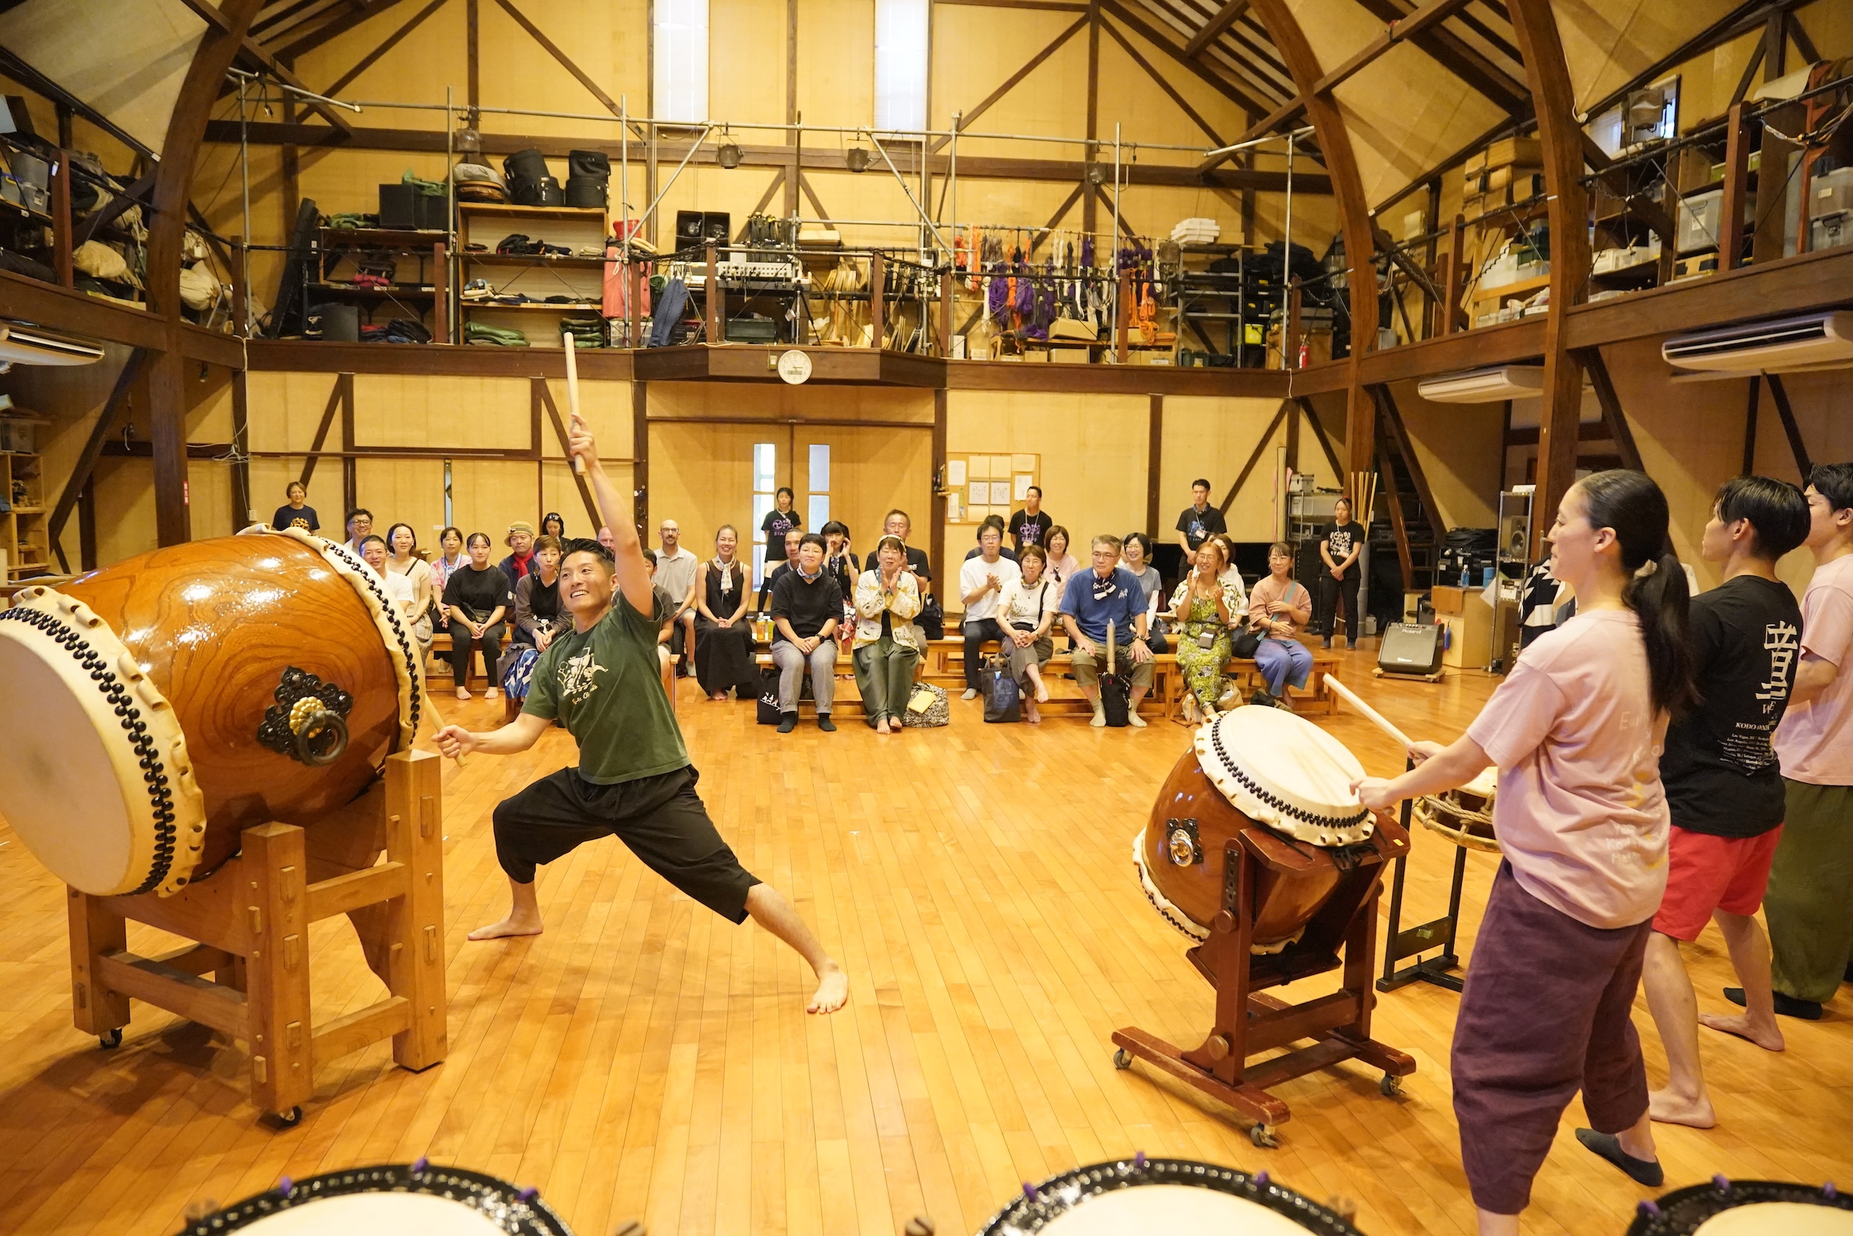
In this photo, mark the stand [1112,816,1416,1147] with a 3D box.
[{"bbox_3d":[0.905,0.902,3.296,0.550,0.730,0.550,-3,7,-36],"label":"stand"}]

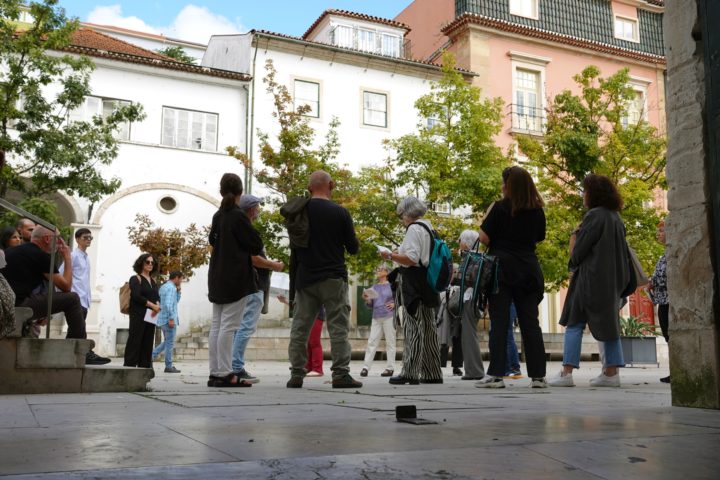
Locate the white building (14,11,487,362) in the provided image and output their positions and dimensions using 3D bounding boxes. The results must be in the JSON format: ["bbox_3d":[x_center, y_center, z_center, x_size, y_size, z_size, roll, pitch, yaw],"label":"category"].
[{"bbox_3d":[-4.848,-2.324,29.519,17.366,14.573,10.000,4,-10,-24],"label":"white building"}]

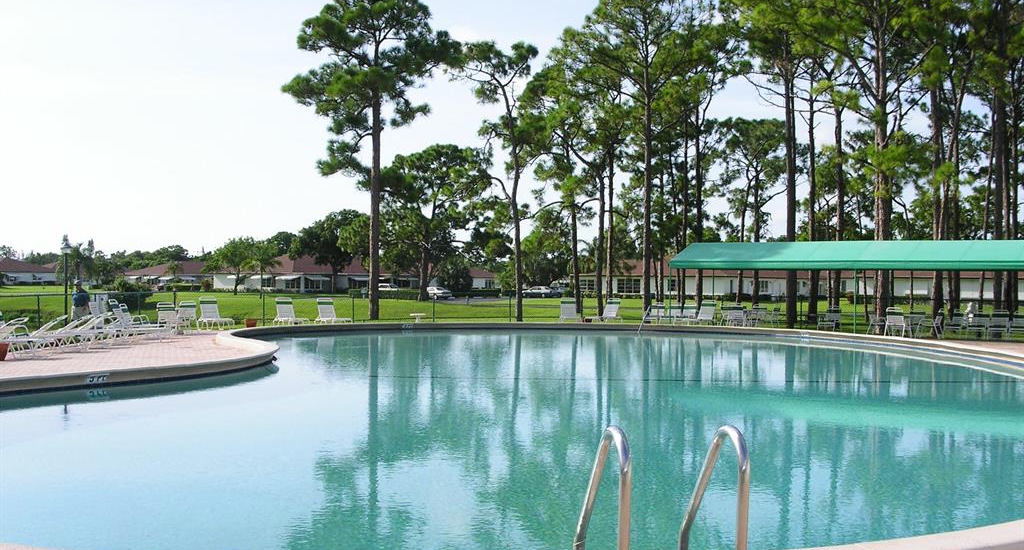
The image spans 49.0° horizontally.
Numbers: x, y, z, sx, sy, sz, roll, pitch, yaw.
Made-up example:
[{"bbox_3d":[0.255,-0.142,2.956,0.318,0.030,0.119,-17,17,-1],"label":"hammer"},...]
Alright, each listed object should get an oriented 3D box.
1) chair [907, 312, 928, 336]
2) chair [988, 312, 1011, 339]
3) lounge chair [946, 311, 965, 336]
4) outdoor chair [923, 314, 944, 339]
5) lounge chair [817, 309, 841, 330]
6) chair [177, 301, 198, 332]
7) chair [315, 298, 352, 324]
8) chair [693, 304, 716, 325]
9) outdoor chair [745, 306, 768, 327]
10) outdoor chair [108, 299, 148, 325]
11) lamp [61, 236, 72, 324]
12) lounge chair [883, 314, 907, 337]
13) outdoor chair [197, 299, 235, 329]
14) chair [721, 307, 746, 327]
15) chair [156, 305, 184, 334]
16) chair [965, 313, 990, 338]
[{"bbox_3d":[12.337,1.471,34.200,0.600,0.870,0.680,1,0,14],"label":"chair"},{"bbox_3d":[14.025,1.430,32.403,0.600,0.830,0.660,0,0,33],"label":"chair"},{"bbox_3d":[13.102,1.429,33.203,0.600,0.830,0.660,0,0,38],"label":"lounge chair"},{"bbox_3d":[11.876,1.378,31.900,0.680,0.870,0.600,0,-1,32],"label":"outdoor chair"},{"bbox_3d":[10.606,1.441,37.603,0.600,0.830,0.660,0,-1,40],"label":"lounge chair"},{"bbox_3d":[-9.696,1.222,33.603,0.630,0.930,0.800,0,0,-10],"label":"chair"},{"bbox_3d":[-5.463,1.172,34.500,0.640,0.940,1.600,1,-1,-33],"label":"chair"},{"bbox_3d":[7.073,1.378,41.503,0.660,0.960,1.500,0,0,31],"label":"chair"},{"bbox_3d":[8.729,1.446,40.203,0.600,0.830,0.660,0,-1,42],"label":"outdoor chair"},{"bbox_3d":[-9.465,1.099,28.000,0.800,0.900,0.620,1,0,6],"label":"outdoor chair"},{"bbox_3d":[-14.862,0.397,37.500,0.400,3.050,0.400,1,0,0],"label":"lamp"},{"bbox_3d":[11.068,1.373,32.400,0.600,0.870,0.680,0,-1,33],"label":"lounge chair"},{"bbox_3d":[-9.160,1.189,34.803,0.660,1.020,1.500,1,0,-35],"label":"outdoor chair"},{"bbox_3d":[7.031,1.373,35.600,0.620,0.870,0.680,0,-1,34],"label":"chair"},{"bbox_3d":[-8.745,1.122,28.700,0.600,0.880,0.680,1,0,6],"label":"chair"},{"bbox_3d":[13.600,1.430,32.803,0.600,0.830,0.660,0,0,36],"label":"chair"}]

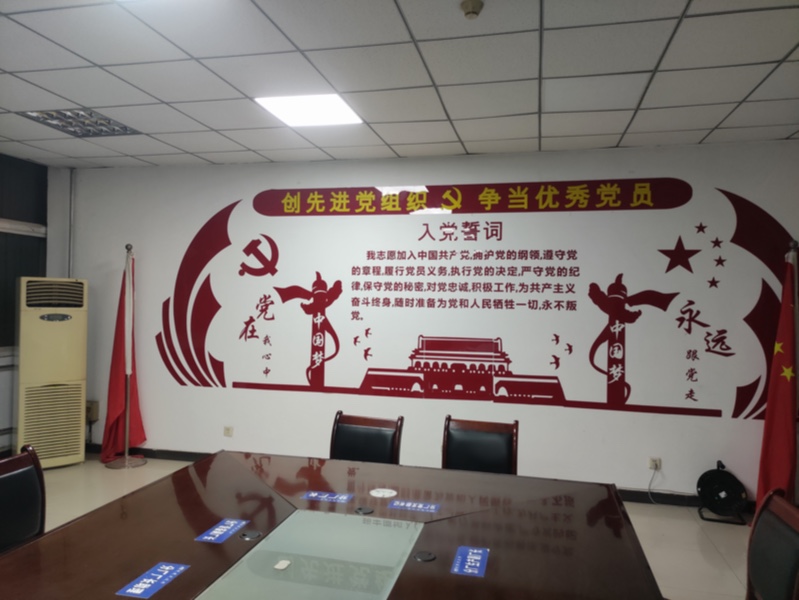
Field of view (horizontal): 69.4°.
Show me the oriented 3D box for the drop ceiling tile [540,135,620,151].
[{"bbox_3d":[1.411,-1.237,4.525,0.595,0.020,0.392,1,0,13],"label":"drop ceiling tile"}]

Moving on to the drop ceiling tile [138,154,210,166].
[{"bbox_3d":[-2.094,-1.306,5.341,0.595,0.020,0.379,1,0,13],"label":"drop ceiling tile"}]

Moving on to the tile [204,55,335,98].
[{"bbox_3d":[-0.730,-1.282,3.295,0.594,0.020,0.594,1,0,13],"label":"tile"}]

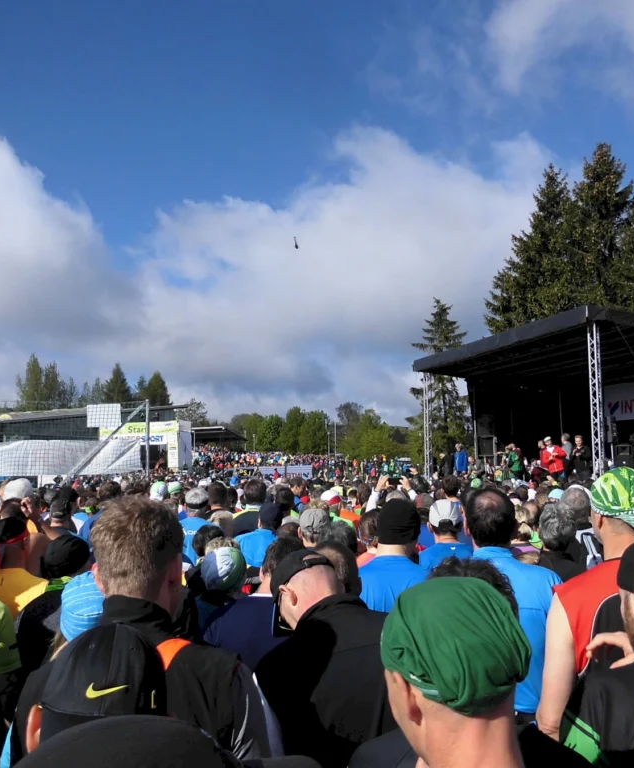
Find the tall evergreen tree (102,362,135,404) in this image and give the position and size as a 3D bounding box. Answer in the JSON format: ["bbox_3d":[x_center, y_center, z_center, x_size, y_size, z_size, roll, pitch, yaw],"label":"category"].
[{"bbox_3d":[-23.453,4.884,90.152,6.300,14.950,6.300,-1,-6,0],"label":"tall evergreen tree"}]

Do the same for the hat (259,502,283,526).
[{"bbox_3d":[-0.341,0.975,5.735,0.180,0.155,0.260,0,-6,-6],"label":"hat"}]

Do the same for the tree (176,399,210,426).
[{"bbox_3d":[-13.048,5.893,79.833,4.600,8.805,4.600,-1,-6,0],"label":"tree"}]

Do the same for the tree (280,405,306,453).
[{"bbox_3d":[-3.616,8.018,114.788,4.500,9.341,4.500,-1,-6,0],"label":"tree"}]

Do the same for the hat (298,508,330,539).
[{"bbox_3d":[-0.021,0.810,4.500,0.178,0.140,0.255,1,-7,-15],"label":"hat"}]

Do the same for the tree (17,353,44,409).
[{"bbox_3d":[-37.251,4.662,100.000,4.200,17.179,4.200,-1,-6,0],"label":"tree"}]

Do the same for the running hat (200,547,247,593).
[{"bbox_3d":[-0.387,0.772,3.200,0.190,0.180,0.230,0,-6,-5],"label":"running hat"}]

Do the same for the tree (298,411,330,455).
[{"bbox_3d":[-0.523,8.206,115.000,4.600,8.509,4.600,-1,-6,0],"label":"tree"}]

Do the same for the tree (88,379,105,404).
[{"bbox_3d":[-27.335,5.651,94.956,3.200,12.737,3.200,-1,-6,0],"label":"tree"}]

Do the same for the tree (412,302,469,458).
[{"bbox_3d":[7.642,0.664,46.167,4.200,11.790,4.200,-1,-6,0],"label":"tree"}]

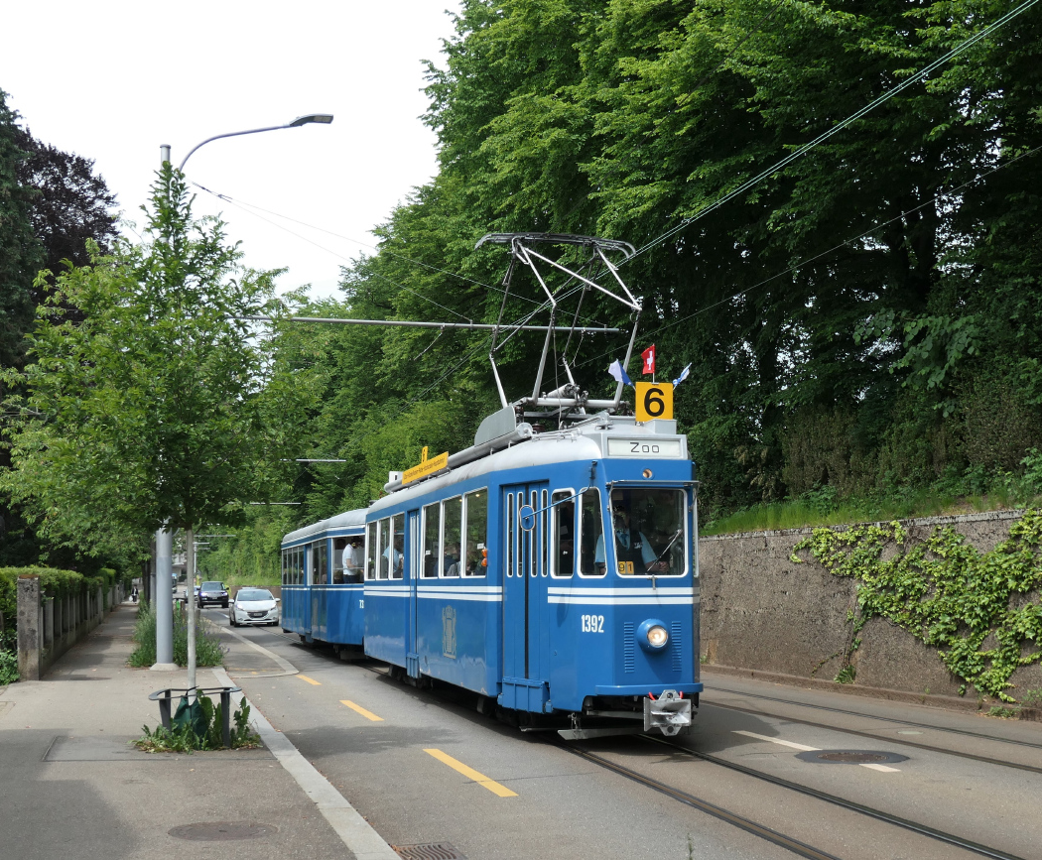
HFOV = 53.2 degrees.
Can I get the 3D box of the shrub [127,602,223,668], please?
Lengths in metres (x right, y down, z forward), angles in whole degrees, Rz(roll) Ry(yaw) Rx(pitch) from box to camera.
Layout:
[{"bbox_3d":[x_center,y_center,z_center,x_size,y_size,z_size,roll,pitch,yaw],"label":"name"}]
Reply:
[{"bbox_3d":[-7.050,4.140,21.100,1.750,1.150,2.600,1,-4,-20],"label":"shrub"}]

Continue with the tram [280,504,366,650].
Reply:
[{"bbox_3d":[-4.500,4.100,27.000,2.200,3.100,12.600,3,-9,-20],"label":"tram"}]

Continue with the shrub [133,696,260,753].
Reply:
[{"bbox_3d":[-3.150,2.780,10.100,1.200,0.520,0.950,1,-4,-20],"label":"shrub"}]

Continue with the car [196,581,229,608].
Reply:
[{"bbox_3d":[-21.400,11.450,72.000,2.000,1.820,4.900,2,-9,-19],"label":"car"}]

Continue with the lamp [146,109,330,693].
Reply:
[{"bbox_3d":[-5.320,-0.800,20.100,3.300,10.500,0.450,1,-4,-20],"label":"lamp"}]

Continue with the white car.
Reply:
[{"bbox_3d":[-10.640,7.060,41.400,1.780,1.460,4.000,3,-9,-20],"label":"white car"}]

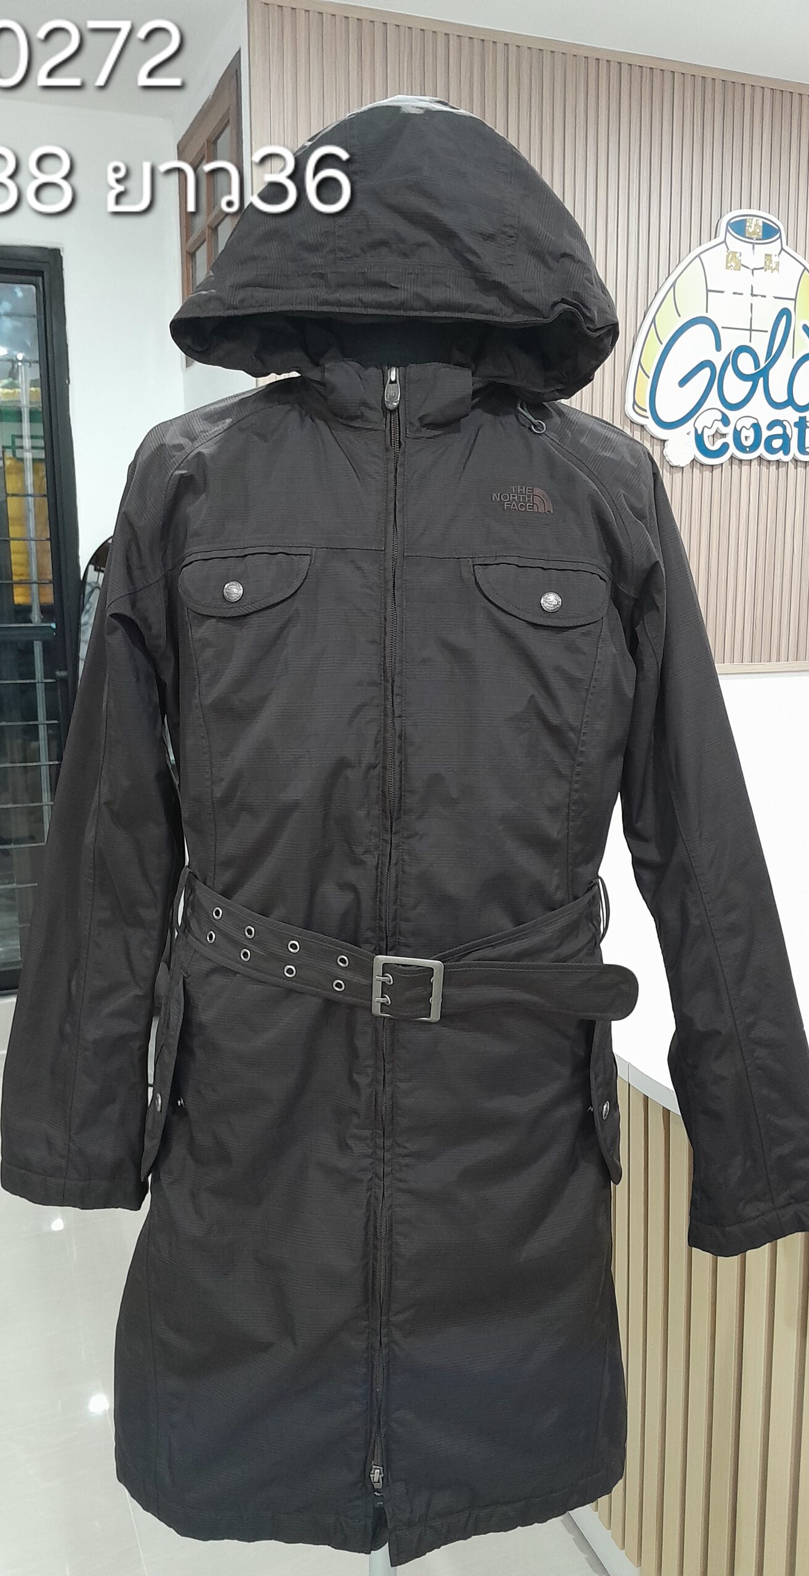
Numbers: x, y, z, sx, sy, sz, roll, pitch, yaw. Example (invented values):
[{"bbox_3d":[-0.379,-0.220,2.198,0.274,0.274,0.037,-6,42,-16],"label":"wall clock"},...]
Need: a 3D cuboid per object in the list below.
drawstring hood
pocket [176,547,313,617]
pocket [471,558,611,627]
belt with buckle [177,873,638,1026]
[{"bbox_3d":[-0.003,-0.405,0.912,0.335,0.240,0.250,-1,9,-5],"label":"drawstring hood"},{"bbox_3d":[-0.113,-0.148,0.852,0.103,0.049,0.024,4,10,18],"label":"pocket"},{"bbox_3d":[0.099,-0.141,0.854,0.103,0.049,0.024,-2,10,-18],"label":"pocket"},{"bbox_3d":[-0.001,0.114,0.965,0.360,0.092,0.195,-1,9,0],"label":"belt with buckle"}]

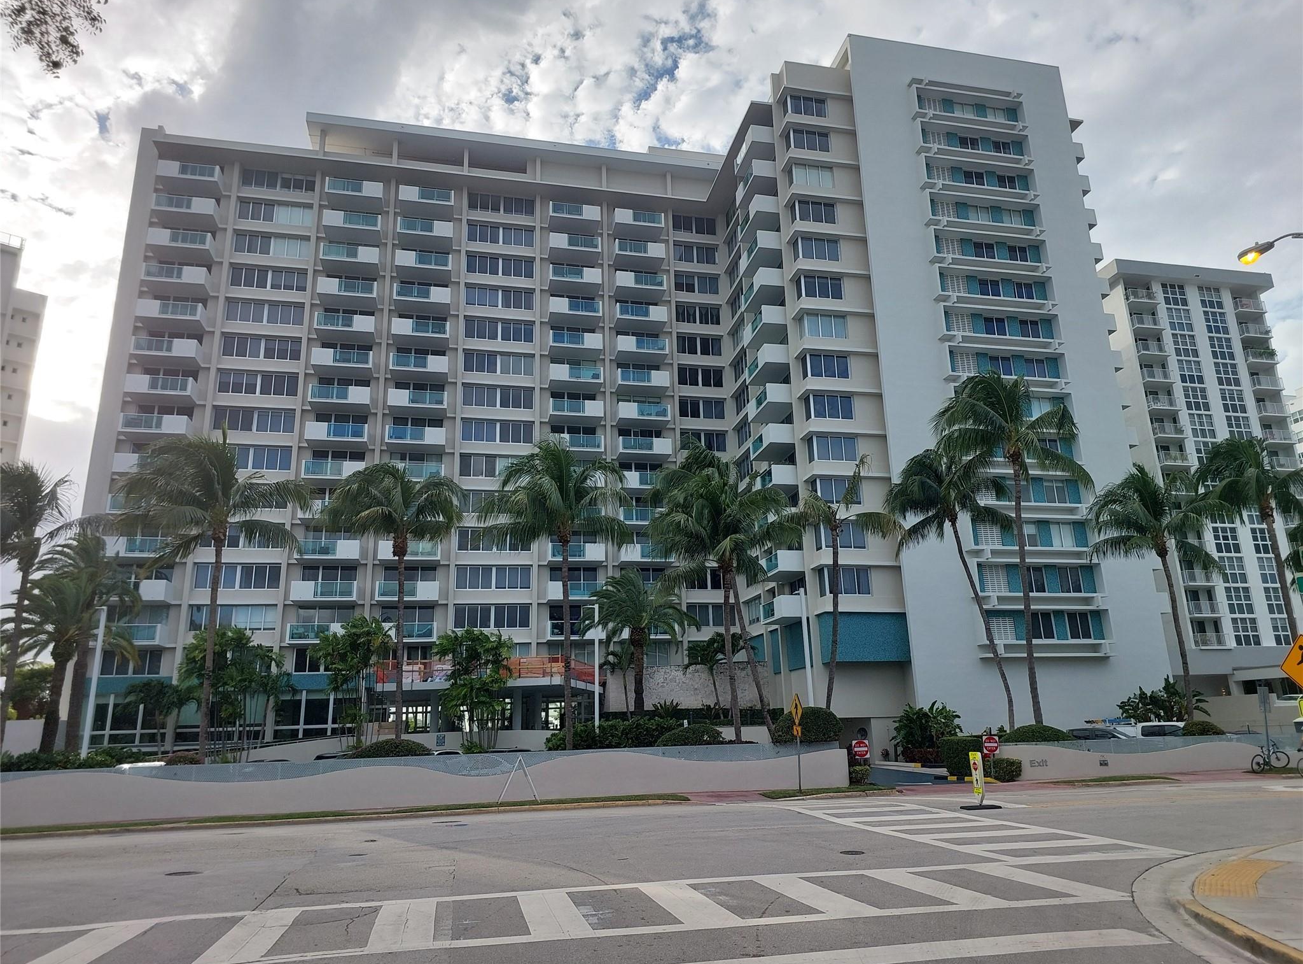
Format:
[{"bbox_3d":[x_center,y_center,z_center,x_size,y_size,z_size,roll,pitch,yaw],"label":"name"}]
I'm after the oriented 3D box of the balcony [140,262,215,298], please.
[{"bbox_3d":[-33.032,-14.100,60.341,3.964,1.220,1.628,2,-16,-13],"label":"balcony"}]

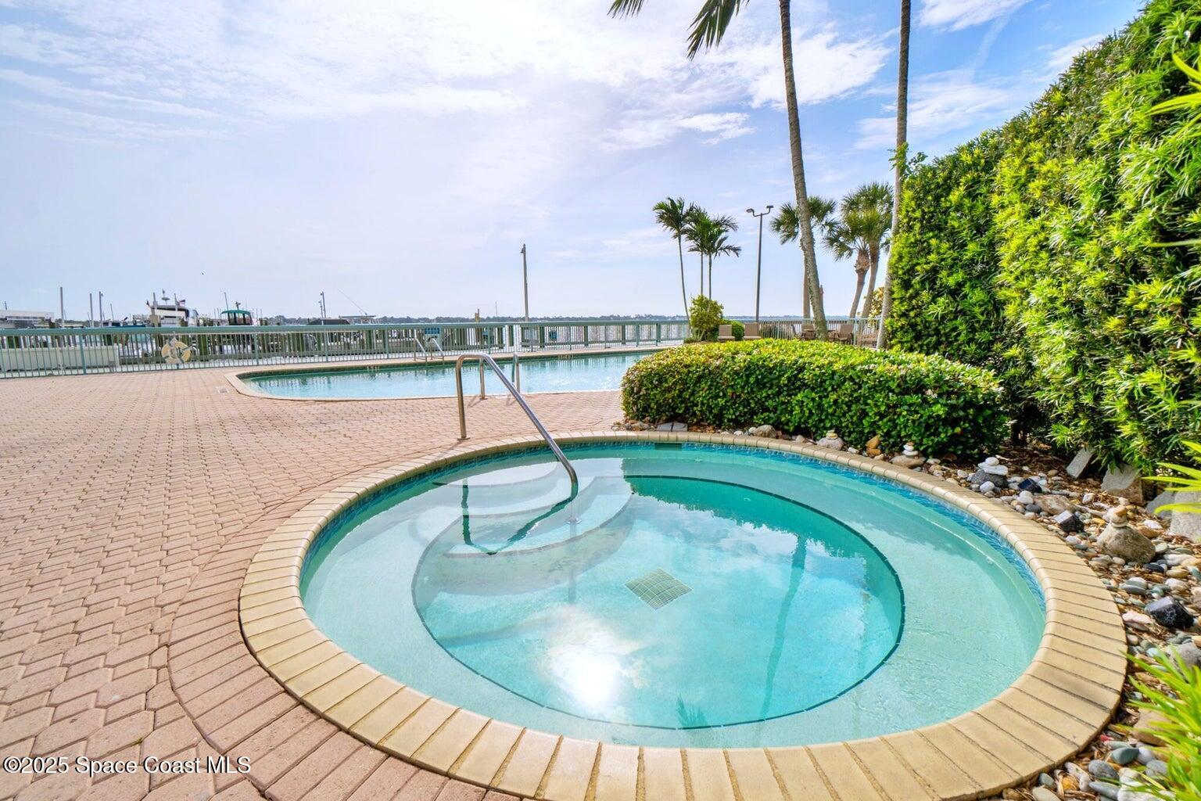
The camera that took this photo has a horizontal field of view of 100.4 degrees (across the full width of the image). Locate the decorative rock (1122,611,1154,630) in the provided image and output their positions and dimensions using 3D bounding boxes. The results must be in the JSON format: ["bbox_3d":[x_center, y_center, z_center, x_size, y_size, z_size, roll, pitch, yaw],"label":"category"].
[{"bbox_3d":[2.021,0.826,1.882,0.072,0.053,0.088,-8,12,-40],"label":"decorative rock"}]

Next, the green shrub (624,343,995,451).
[{"bbox_3d":[2.194,-0.215,5.710,3.420,0.830,1.900,5,11,30],"label":"green shrub"}]

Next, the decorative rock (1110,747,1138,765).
[{"bbox_3d":[1.384,0.938,1.322,0.048,0.034,0.056,-8,12,-39],"label":"decorative rock"}]

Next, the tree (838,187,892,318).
[{"bbox_3d":[11.781,-5.982,22.147,2.400,6.820,2.400,4,10,27],"label":"tree"}]

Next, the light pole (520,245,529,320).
[{"bbox_3d":[-4.969,-6.935,32.423,0.400,6.100,0.240,-1,9,0],"label":"light pole"}]

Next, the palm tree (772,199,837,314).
[{"bbox_3d":[9.309,-5.893,22.867,2.797,6.462,2.797,3,10,21],"label":"palm tree"}]

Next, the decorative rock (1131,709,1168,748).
[{"bbox_3d":[1.506,0.893,1.365,0.080,0.088,0.088,-8,12,-38],"label":"decorative rock"}]

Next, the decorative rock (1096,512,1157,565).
[{"bbox_3d":[2.469,0.644,2.353,0.180,0.245,0.200,-9,12,-41],"label":"decorative rock"}]

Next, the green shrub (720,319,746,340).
[{"bbox_3d":[5.557,-2.914,21.417,1.244,1.107,1.244,2,9,14],"label":"green shrub"}]

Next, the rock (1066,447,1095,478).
[{"bbox_3d":[3.545,0.455,3.700,0.160,0.190,0.160,8,13,44],"label":"rock"}]

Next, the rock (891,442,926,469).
[{"bbox_3d":[2.376,0.420,3.861,0.222,0.202,0.178,5,11,32],"label":"rock"}]

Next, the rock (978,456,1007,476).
[{"bbox_3d":[2.783,0.466,3.550,0.170,0.120,0.130,7,12,38],"label":"rock"}]

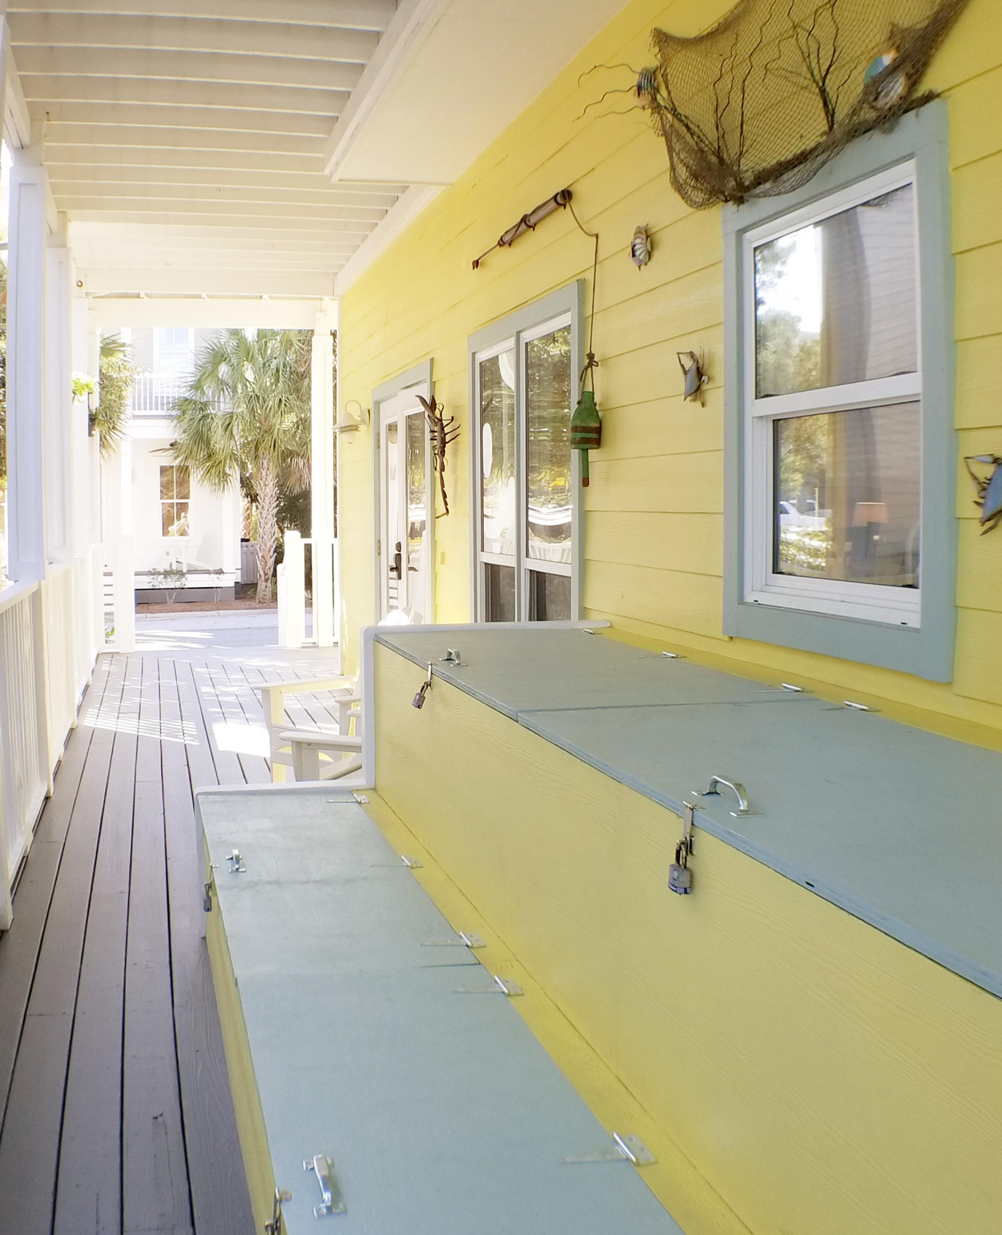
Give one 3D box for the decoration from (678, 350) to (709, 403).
[{"bbox_3d":[0.548,-0.682,3.536,0.055,0.170,0.125,-2,5,-16],"label":"decoration"}]

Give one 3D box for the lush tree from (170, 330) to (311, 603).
[{"bbox_3d":[-4.892,-3.475,26.200,4.200,6.300,4.200,-2,5,-16],"label":"lush tree"}]

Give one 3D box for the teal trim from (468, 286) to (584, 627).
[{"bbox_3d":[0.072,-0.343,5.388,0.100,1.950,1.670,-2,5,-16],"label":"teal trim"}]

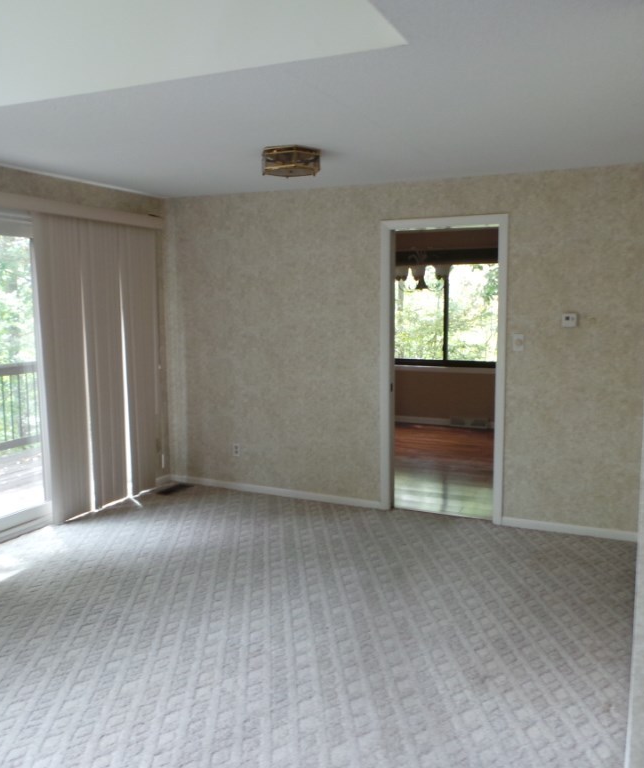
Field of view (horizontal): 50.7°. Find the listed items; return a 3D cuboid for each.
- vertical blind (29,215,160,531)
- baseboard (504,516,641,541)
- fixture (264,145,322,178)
[{"bbox_3d":[-1.648,-0.151,5.169,0.090,2.160,1.190,3,8,25],"label":"vertical blind"},{"bbox_3d":[1.643,0.974,4.558,0.855,0.058,0.014,3,8,25],"label":"baseboard"},{"bbox_3d":[-0.176,-1.252,3.862,0.360,0.112,0.325,2,8,21],"label":"fixture"}]

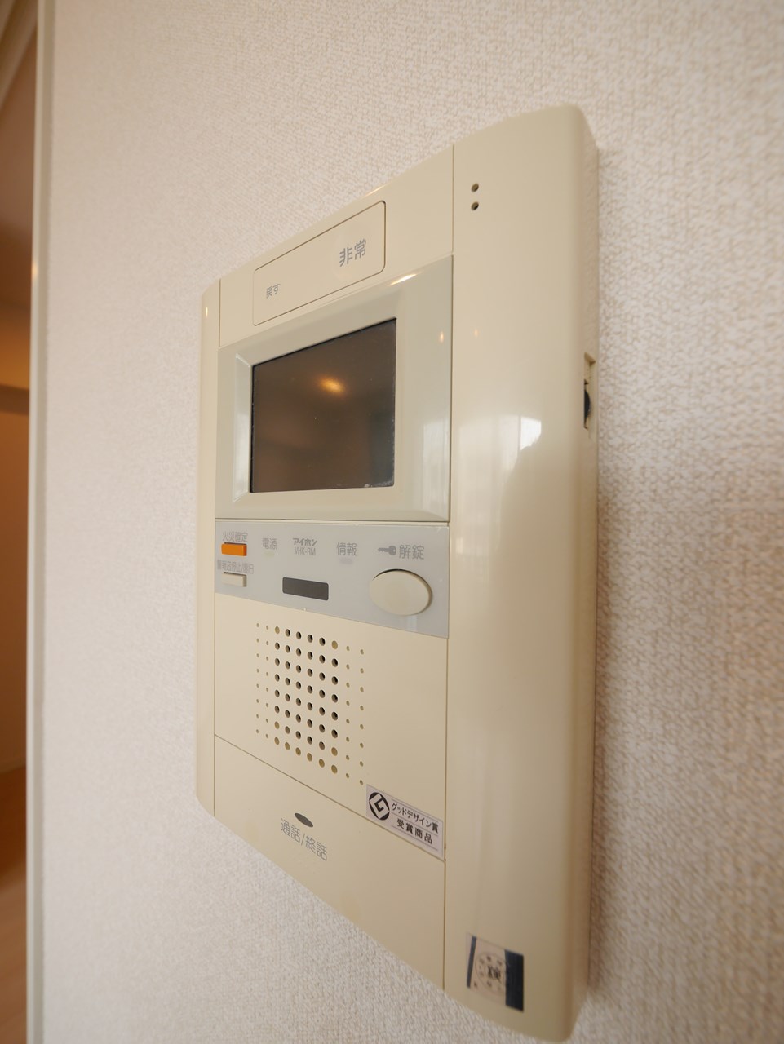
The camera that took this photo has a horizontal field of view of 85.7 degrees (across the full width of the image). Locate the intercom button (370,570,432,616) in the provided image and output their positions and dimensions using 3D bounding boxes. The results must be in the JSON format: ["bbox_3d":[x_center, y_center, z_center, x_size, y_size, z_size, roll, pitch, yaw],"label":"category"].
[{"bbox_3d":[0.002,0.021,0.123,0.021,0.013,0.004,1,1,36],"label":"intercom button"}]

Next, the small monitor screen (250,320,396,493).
[{"bbox_3d":[-0.027,-0.037,0.150,0.071,0.050,0.005,1,1,36],"label":"small monitor screen"}]

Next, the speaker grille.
[{"bbox_3d":[-0.030,0.061,0.148,0.054,0.043,0.004,1,1,36],"label":"speaker grille"}]

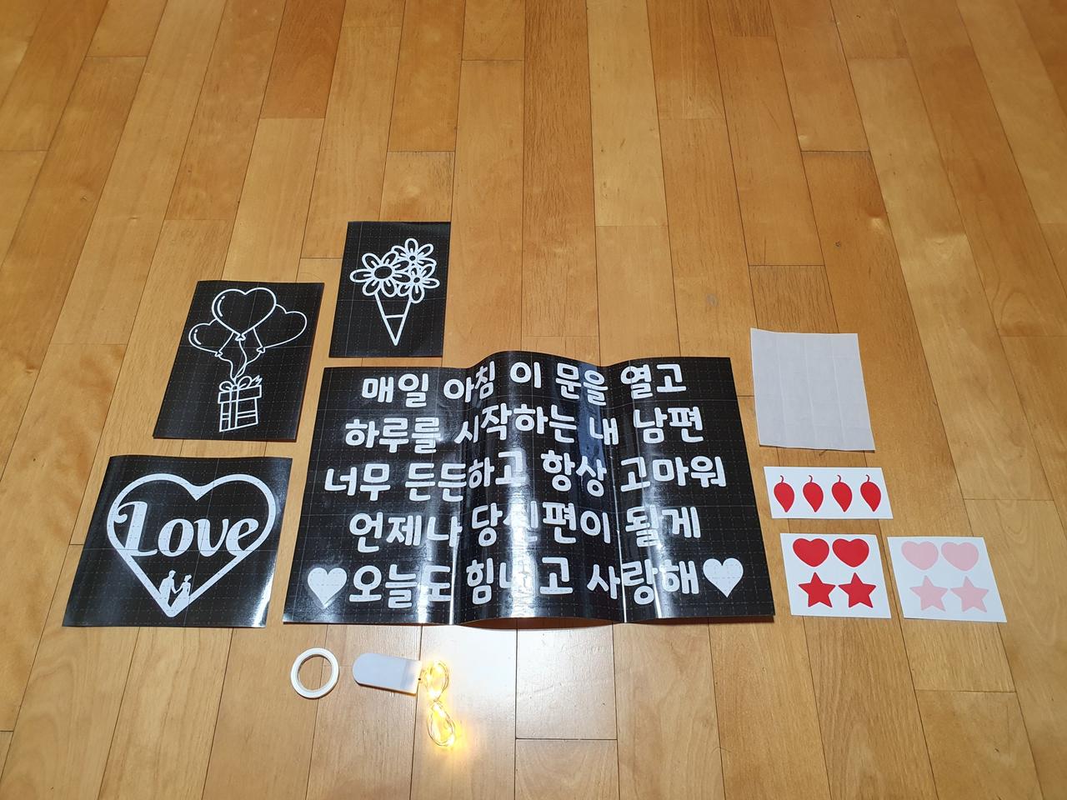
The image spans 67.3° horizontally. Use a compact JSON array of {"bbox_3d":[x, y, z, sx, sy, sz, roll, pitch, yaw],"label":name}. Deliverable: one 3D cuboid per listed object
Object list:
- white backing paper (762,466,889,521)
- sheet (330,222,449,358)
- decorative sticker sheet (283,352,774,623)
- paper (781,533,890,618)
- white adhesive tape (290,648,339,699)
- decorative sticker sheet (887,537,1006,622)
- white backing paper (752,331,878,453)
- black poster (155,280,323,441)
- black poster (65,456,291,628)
[{"bbox_3d":[0.249,0.078,0.678,0.100,0.004,0.046,0,62,1],"label":"white backing paper"},{"bbox_3d":[-0.138,-0.112,0.785,0.106,0.007,0.163,0,62,1],"label":"sheet"},{"bbox_3d":[-0.006,0.067,0.675,0.377,0.028,0.233,0,62,1],"label":"decorative sticker sheet"},{"bbox_3d":[0.242,0.141,0.644,0.077,0.004,0.067,1,62,1],"label":"paper"},{"bbox_3d":[-0.167,0.209,0.614,0.038,0.005,0.038,0,62,1],"label":"white adhesive tape"},{"bbox_3d":[0.330,0.142,0.642,0.078,0.004,0.068,0,62,1],"label":"decorative sticker sheet"},{"bbox_3d":[0.250,-0.011,0.724,0.098,0.009,0.121,3,62,2],"label":"white backing paper"},{"bbox_3d":[-0.270,-0.040,0.749,0.126,0.008,0.172,1,62,2],"label":"black poster"},{"bbox_3d":[-0.290,0.115,0.664,0.161,0.010,0.146,0,62,1],"label":"black poster"}]

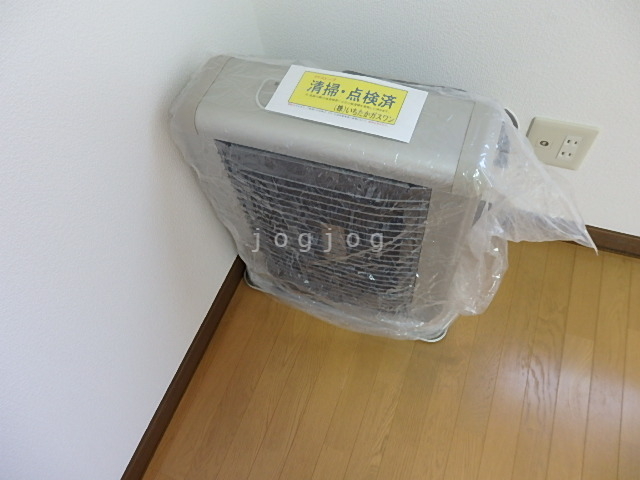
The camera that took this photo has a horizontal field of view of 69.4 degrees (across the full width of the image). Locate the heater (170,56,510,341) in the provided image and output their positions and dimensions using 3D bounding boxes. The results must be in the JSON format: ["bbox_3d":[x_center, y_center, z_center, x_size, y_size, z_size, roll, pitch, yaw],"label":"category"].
[{"bbox_3d":[0.044,-0.062,0.956,0.515,0.525,0.240,15,62,17],"label":"heater"}]

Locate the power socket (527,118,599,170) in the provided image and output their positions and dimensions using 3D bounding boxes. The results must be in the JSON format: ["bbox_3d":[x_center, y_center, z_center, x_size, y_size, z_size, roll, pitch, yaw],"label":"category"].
[{"bbox_3d":[0.472,-0.188,0.921,0.117,0.120,0.010,15,61,16],"label":"power socket"}]

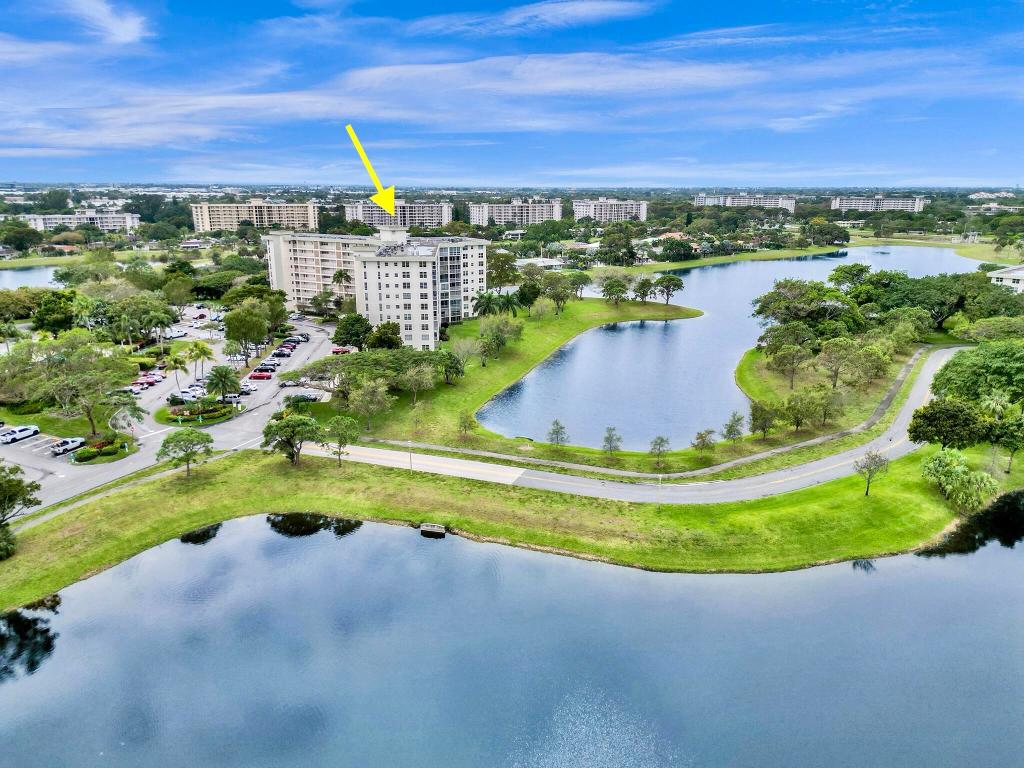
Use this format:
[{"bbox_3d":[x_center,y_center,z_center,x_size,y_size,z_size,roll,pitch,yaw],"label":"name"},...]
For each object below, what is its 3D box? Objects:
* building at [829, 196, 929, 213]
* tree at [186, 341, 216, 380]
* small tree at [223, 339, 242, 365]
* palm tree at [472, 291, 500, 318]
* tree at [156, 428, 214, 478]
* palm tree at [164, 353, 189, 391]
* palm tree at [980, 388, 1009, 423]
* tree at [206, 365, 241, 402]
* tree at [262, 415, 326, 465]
[{"bbox_3d":[437.620,-208.400,846.200,98.000,27.500,21.000,6,17,19],"label":"building"},{"bbox_3d":[-58.970,-1.840,134.780,5.600,12.200,5.200,0,16,0],"label":"tree"},{"bbox_3d":[-66.600,-7.400,168.200,4.700,6.700,4.700,0,16,0],"label":"small tree"},{"bbox_3d":[-7.330,-21.690,212.820,8.970,12.110,8.970,0,16,-2],"label":"palm tree"},{"bbox_3d":[-48.570,10.290,105.910,8.630,7.720,8.630,-7,17,-25],"label":"tree"},{"bbox_3d":[-63.500,-1.000,135.640,4.800,10.300,4.800,0,16,0],"label":"palm tree"},{"bbox_3d":[70.430,7.300,103.960,4.500,12.300,4.500,0,16,0],"label":"palm tree"},{"bbox_3d":[-57.170,0.180,141.130,6.640,8.160,6.640,-6,17,-22],"label":"tree"},{"bbox_3d":[-32.820,8.690,107.020,9.000,7.400,8.600,0,16,0],"label":"tree"}]

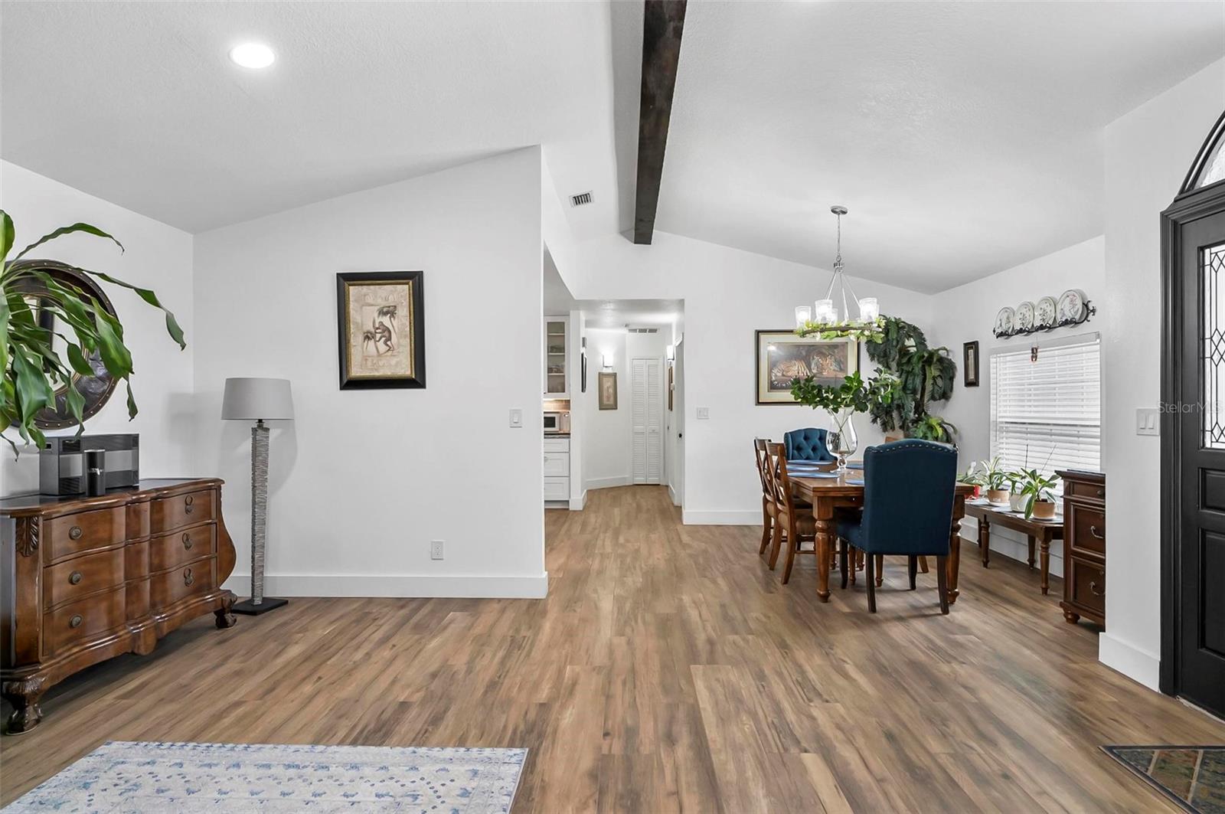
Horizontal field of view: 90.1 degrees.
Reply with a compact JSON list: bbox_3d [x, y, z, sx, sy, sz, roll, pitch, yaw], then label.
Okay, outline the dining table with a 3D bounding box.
[{"bbox_3d":[1.800,0.885,4.800,1.035,0.760,1.770,0,0,0],"label":"dining table"}]

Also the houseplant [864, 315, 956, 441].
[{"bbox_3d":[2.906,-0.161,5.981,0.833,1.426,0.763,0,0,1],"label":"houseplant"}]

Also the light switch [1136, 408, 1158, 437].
[{"bbox_3d":[2.443,0.070,2.790,0.010,0.119,0.117,0,0,0],"label":"light switch"}]

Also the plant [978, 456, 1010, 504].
[{"bbox_3d":[3.080,0.589,4.910,0.270,0.375,0.270,0,0,0],"label":"plant"}]

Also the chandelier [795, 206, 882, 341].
[{"bbox_3d":[1.798,-1.054,4.869,0.653,1.094,0.653,0,0,1],"label":"chandelier"}]

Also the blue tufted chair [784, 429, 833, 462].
[{"bbox_3d":[1.985,0.738,5.800,0.570,1.050,0.660,0,0,0],"label":"blue tufted chair"}]

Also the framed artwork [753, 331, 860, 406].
[{"bbox_3d":[2.076,-0.421,6.506,1.114,0.803,0.040,0,0,1],"label":"framed artwork"}]

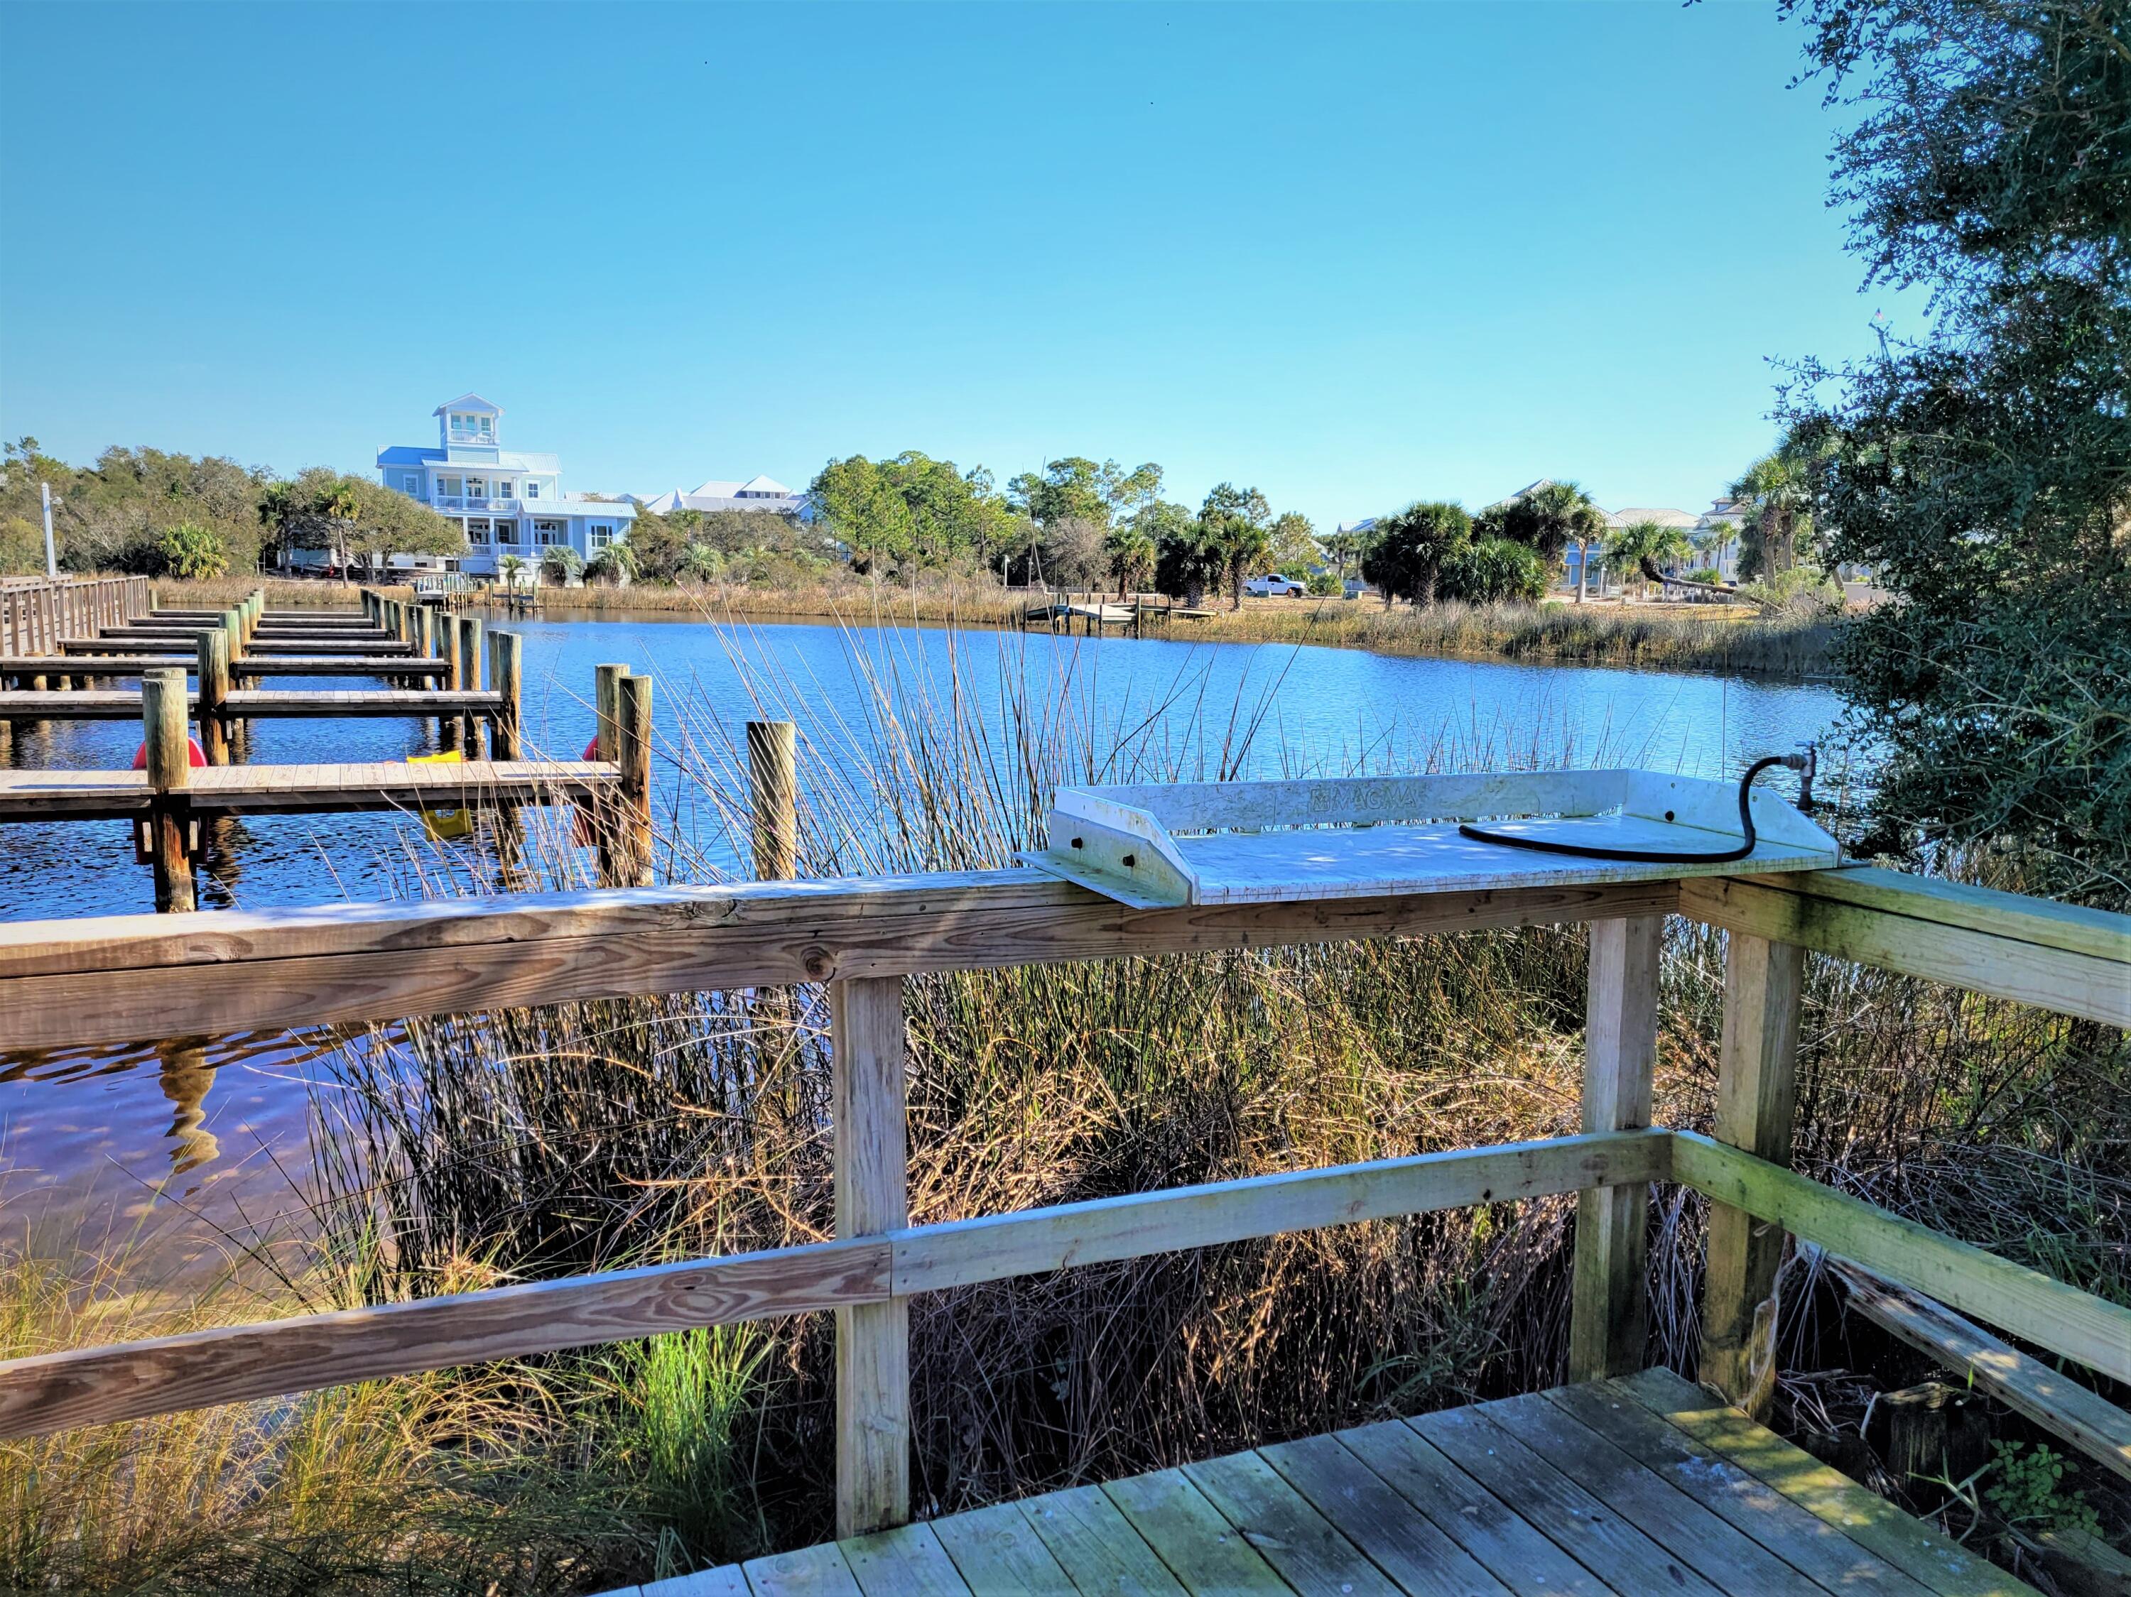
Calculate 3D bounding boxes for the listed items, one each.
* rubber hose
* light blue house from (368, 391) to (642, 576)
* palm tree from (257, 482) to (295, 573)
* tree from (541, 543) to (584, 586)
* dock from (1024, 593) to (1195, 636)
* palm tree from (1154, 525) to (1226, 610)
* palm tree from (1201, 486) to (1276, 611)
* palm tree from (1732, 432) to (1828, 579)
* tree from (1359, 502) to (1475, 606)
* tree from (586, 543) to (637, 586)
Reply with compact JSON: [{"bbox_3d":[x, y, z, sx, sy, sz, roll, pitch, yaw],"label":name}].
[{"bbox_3d":[0.950,0.005,2.586,0.560,0.144,0.310,0,8,0],"label":"rubber hose"},{"bbox_3d":[-41.314,-22.817,118.000,17.000,14.000,12.000,-5,9,-31],"label":"light blue house"},{"bbox_3d":[-56.716,-19.308,115.000,2.697,6.934,2.697,0,8,0],"label":"palm tree"},{"bbox_3d":[-33.678,-15.601,107.000,2.837,3.059,2.837,0,8,0],"label":"tree"},{"bbox_3d":[1.654,-6.924,60.000,6.600,1.700,4.800,3,8,18],"label":"dock"},{"bbox_3d":[6.399,-11.849,82.000,3.595,4.348,3.595,0,8,0],"label":"palm tree"},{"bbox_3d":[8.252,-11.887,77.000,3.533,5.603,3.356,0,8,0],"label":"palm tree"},{"bbox_3d":[33.924,-13.590,76.000,4.417,7.664,4.417,0,8,0],"label":"palm tree"},{"bbox_3d":[16.685,-11.536,76.000,5.192,5.294,4.673,0,8,0],"label":"tree"},{"bbox_3d":[-30.621,-15.747,108.000,3.304,3.088,3.304,0,8,0],"label":"tree"}]

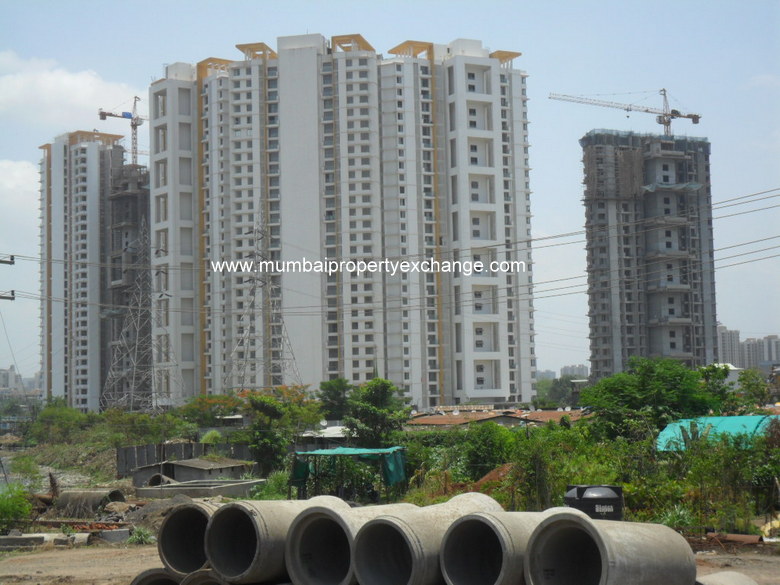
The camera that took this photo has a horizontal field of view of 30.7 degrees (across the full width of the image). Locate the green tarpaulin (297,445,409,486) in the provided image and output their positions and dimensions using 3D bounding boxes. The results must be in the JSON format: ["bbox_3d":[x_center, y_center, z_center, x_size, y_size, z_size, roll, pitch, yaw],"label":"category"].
[{"bbox_3d":[-1.658,7.314,59.598,4.600,1.647,3.800,-2,-5,6],"label":"green tarpaulin"}]

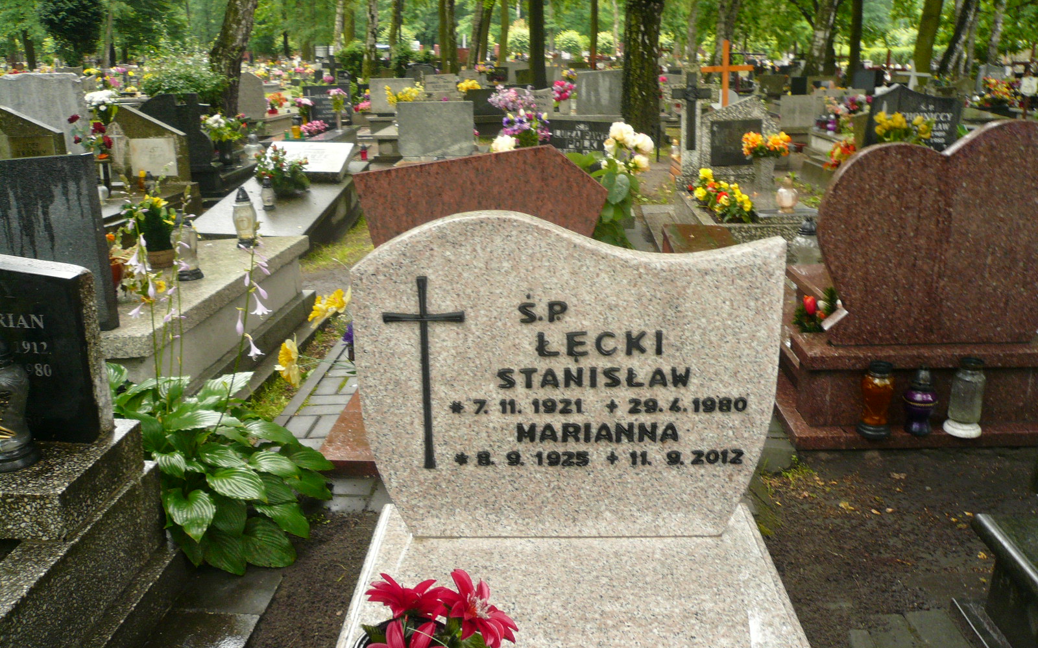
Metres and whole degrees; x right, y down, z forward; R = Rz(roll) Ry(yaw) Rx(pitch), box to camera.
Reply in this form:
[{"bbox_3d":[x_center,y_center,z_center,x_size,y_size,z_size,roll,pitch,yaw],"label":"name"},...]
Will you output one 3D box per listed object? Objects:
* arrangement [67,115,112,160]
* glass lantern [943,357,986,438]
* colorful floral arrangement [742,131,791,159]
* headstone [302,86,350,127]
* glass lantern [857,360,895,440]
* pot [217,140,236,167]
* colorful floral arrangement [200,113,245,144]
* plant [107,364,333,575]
[{"bbox_3d":[-3.145,-1.372,6.169,0.328,0.327,0.280,1,18,5],"label":"arrangement"},{"bbox_3d":[1.499,0.246,2.810,0.132,0.260,0.132,-1,18,1],"label":"glass lantern"},{"bbox_3d":[1.830,-1.310,6.212,0.366,0.213,0.250,0,18,2],"label":"colorful floral arrangement"},{"bbox_3d":[-2.959,-3.333,12.900,0.720,0.610,0.100,-1,18,1],"label":"headstone"},{"bbox_3d":[1.218,0.261,2.867,0.115,0.273,0.115,0,18,2],"label":"glass lantern"},{"bbox_3d":[-2.886,-1.683,8.300,0.180,0.260,0.180,-1,18,0],"label":"pot"},{"bbox_3d":[-2.841,-1.867,8.060,0.444,0.281,0.330,1,18,5],"label":"colorful floral arrangement"},{"bbox_3d":[-0.877,0.381,2.430,0.640,0.430,0.600,-1,18,1],"label":"plant"}]

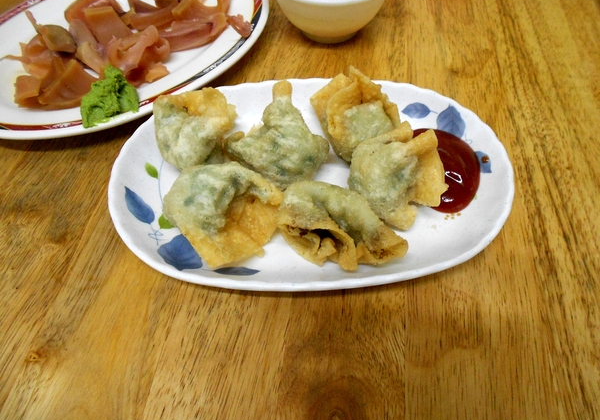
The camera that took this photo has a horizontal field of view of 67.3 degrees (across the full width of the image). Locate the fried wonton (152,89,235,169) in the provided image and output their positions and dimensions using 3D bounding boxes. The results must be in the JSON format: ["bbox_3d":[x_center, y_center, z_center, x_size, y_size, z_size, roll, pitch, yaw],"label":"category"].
[{"bbox_3d":[-0.068,-0.053,0.299,0.050,0.043,0.054,0,57,0],"label":"fried wonton"}]

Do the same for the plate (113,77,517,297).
[{"bbox_3d":[0.008,-0.019,0.295,0.250,0.027,0.165,-4,57,-3],"label":"plate"}]

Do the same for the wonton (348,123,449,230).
[{"bbox_3d":[0.060,-0.022,0.282,0.058,0.042,0.068,0,57,0],"label":"wonton"}]

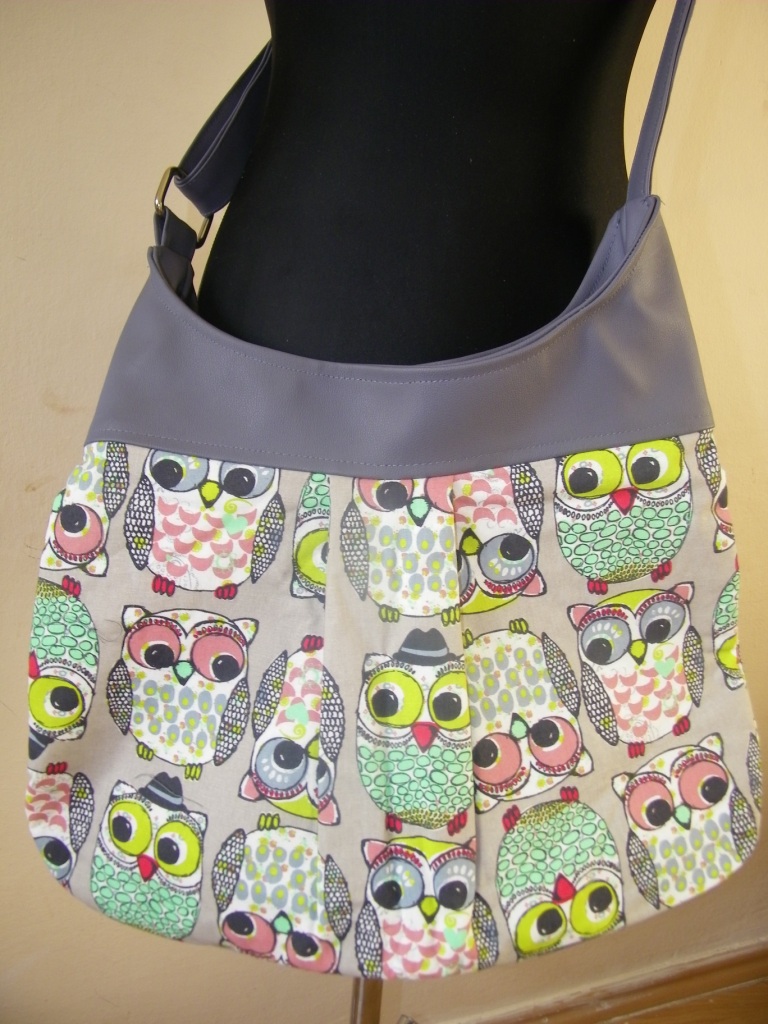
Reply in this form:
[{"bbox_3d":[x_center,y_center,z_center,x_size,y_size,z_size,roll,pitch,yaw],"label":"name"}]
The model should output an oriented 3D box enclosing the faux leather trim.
[{"bbox_3d":[0.006,-0.104,0.478,0.372,0.162,0.100,5,13,5],"label":"faux leather trim"}]

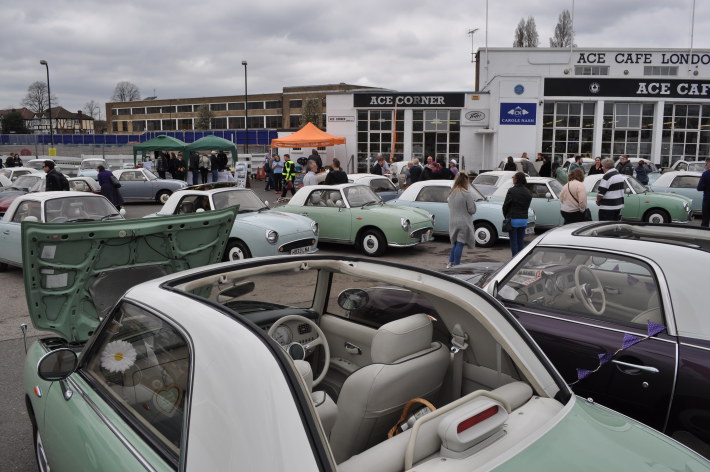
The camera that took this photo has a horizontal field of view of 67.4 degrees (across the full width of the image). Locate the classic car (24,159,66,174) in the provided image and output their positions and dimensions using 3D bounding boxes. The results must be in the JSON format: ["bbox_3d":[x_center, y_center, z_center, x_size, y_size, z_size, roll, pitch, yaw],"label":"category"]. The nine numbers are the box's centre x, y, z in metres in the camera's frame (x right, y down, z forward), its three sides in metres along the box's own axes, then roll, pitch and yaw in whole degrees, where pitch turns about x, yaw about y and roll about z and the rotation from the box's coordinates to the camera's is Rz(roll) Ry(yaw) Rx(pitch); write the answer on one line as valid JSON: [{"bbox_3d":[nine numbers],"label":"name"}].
[{"bbox_3d":[-14.735,-2.920,25.097,1.630,1.365,3.740,-3,10,-20],"label":"classic car"}]

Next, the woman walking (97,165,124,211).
[{"bbox_3d":[-7.984,-1.524,17.373,0.750,1.520,0.520,1,9,6],"label":"woman walking"}]

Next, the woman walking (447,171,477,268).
[{"bbox_3d":[1.865,-0.264,9.275,0.520,1.660,0.420,3,10,17],"label":"woman walking"}]

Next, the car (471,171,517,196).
[{"bbox_3d":[5.022,-1.439,17.625,3.740,1.360,1.640,-5,11,-30],"label":"car"}]

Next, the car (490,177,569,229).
[{"bbox_3d":[4.720,-0.795,13.644,3.740,1.365,1.630,6,11,32],"label":"car"}]

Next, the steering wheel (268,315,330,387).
[{"bbox_3d":[-0.299,0.604,2.746,0.386,0.386,0.100,-9,-17,-44],"label":"steering wheel"}]

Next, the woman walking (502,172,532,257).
[{"bbox_3d":[2.697,-0.190,8.831,0.520,1.660,0.380,-2,9,-14],"label":"woman walking"}]

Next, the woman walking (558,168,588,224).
[{"bbox_3d":[4.499,-0.523,10.954,0.550,1.650,0.420,1,9,3],"label":"woman walking"}]

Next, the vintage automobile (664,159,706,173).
[{"bbox_3d":[14.184,-2.443,22.178,1.630,1.365,3.740,0,9,-3],"label":"vintage automobile"}]

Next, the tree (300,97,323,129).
[{"bbox_3d":[-5.855,-13.807,70.720,3.600,9.211,3.600,0,9,0],"label":"tree"}]

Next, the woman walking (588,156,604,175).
[{"bbox_3d":[8.534,-1.983,18.930,0.500,1.660,0.320,4,10,22],"label":"woman walking"}]

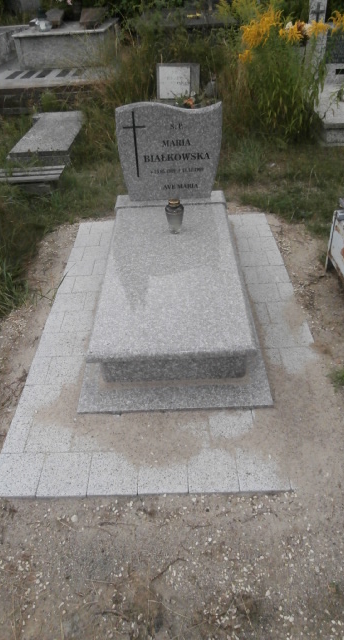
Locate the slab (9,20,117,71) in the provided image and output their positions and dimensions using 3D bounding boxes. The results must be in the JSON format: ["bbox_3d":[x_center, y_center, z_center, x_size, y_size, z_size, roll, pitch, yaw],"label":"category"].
[{"bbox_3d":[-1.683,-4.640,7.441,1.380,0.470,1.700,-2,39,1],"label":"slab"}]

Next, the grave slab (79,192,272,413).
[{"bbox_3d":[0.006,-0.264,2.637,0.900,0.300,1.790,-2,39,1],"label":"grave slab"}]

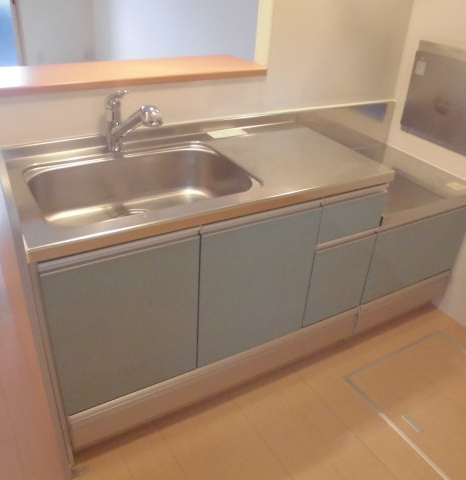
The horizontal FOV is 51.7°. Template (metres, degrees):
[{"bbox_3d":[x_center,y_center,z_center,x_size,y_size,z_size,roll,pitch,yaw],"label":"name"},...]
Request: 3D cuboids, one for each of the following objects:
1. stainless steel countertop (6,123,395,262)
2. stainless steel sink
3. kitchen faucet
[{"bbox_3d":[-0.100,-0.226,1.601,1.195,0.044,0.573,-14,36,-27],"label":"stainless steel countertop"},{"bbox_3d":[-0.287,-0.118,1.535,0.645,0.180,0.450,-14,36,-27],"label":"stainless steel sink"},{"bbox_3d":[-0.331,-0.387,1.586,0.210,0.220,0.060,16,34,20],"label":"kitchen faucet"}]

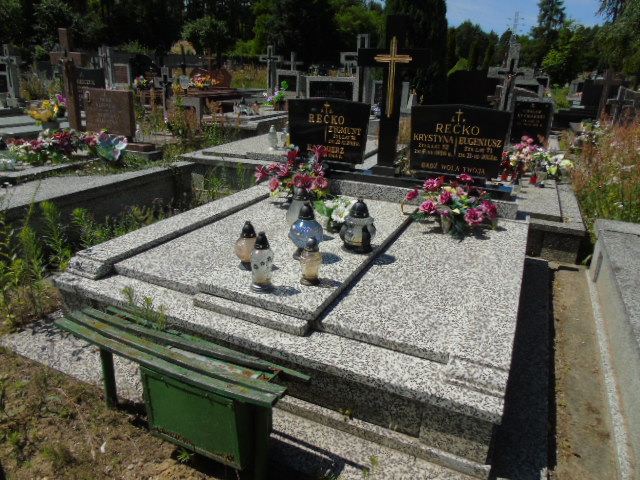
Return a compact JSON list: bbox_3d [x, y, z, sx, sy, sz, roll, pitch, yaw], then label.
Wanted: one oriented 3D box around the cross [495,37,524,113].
[{"bbox_3d":[2.232,-1.742,5.512,0.500,1.240,0.130,10,22,23],"label":"cross"}]

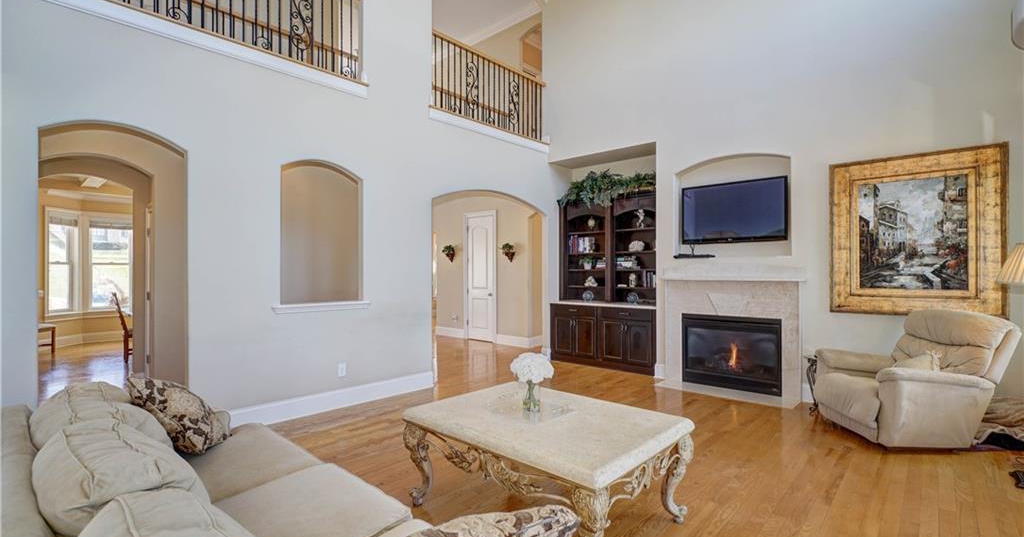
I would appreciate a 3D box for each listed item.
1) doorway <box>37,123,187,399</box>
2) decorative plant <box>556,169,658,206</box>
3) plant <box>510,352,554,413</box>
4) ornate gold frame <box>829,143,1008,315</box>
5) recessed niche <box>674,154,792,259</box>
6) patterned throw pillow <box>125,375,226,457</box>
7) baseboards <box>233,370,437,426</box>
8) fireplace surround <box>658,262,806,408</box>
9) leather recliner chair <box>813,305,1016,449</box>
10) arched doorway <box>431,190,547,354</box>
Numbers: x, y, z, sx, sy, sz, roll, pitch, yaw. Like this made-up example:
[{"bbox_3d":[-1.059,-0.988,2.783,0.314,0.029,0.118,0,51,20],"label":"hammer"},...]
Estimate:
[{"bbox_3d":[-2.876,0.171,3.329,0.150,2.420,0.830,0,0,43],"label":"doorway"},{"bbox_3d":[1.470,-1.160,6.699,1.600,0.490,0.360,0,0,43],"label":"decorative plant"},{"bbox_3d":[0.111,0.647,2.600,0.240,0.346,0.240,0,0,0],"label":"plant"},{"bbox_3d":[3.602,-0.302,4.115,1.205,1.450,0.070,0,0,43],"label":"ornate gold frame"},{"bbox_3d":[2.537,-0.694,5.288,1.270,1.140,0.200,0,0,43],"label":"recessed niche"},{"bbox_3d":[-1.633,0.686,2.268,0.160,0.450,0.430,-28,24,-7],"label":"patterned throw pillow"},{"bbox_3d":[-1.705,1.288,4.477,0.025,0.185,2.310,0,0,43],"label":"baseboards"},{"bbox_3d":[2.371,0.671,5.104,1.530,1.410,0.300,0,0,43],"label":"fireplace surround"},{"bbox_3d":[3.270,0.870,3.900,1.080,1.010,0.950,0,0,-2],"label":"leather recliner chair"},{"bbox_3d":[-0.255,0.181,6.171,0.150,2.400,2.155,0,0,43],"label":"arched doorway"}]

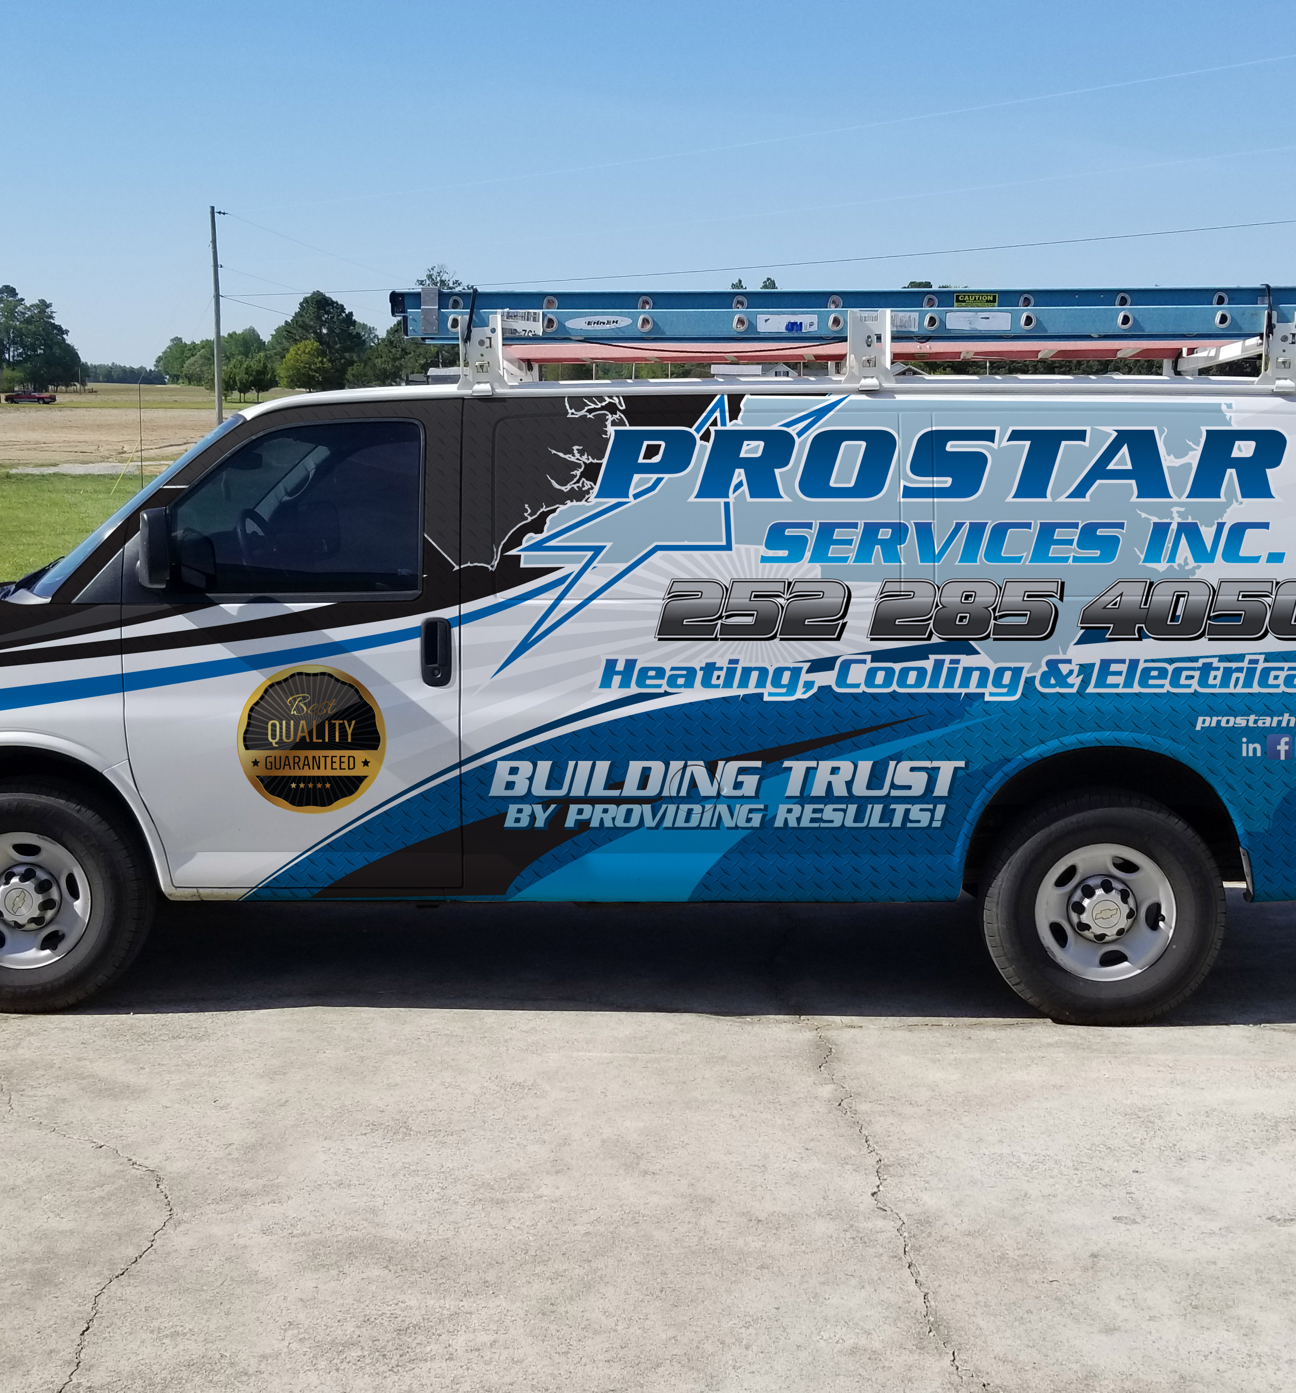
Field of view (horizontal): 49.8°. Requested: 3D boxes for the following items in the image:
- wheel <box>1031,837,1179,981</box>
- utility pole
[{"bbox_3d":[1.435,0.660,4.431,0.450,0.450,0.180,0,13,2],"label":"wheel"},{"bbox_3d":[-15.825,-13.706,51.230,0.270,8.130,0.270,2,13,0],"label":"utility pole"}]

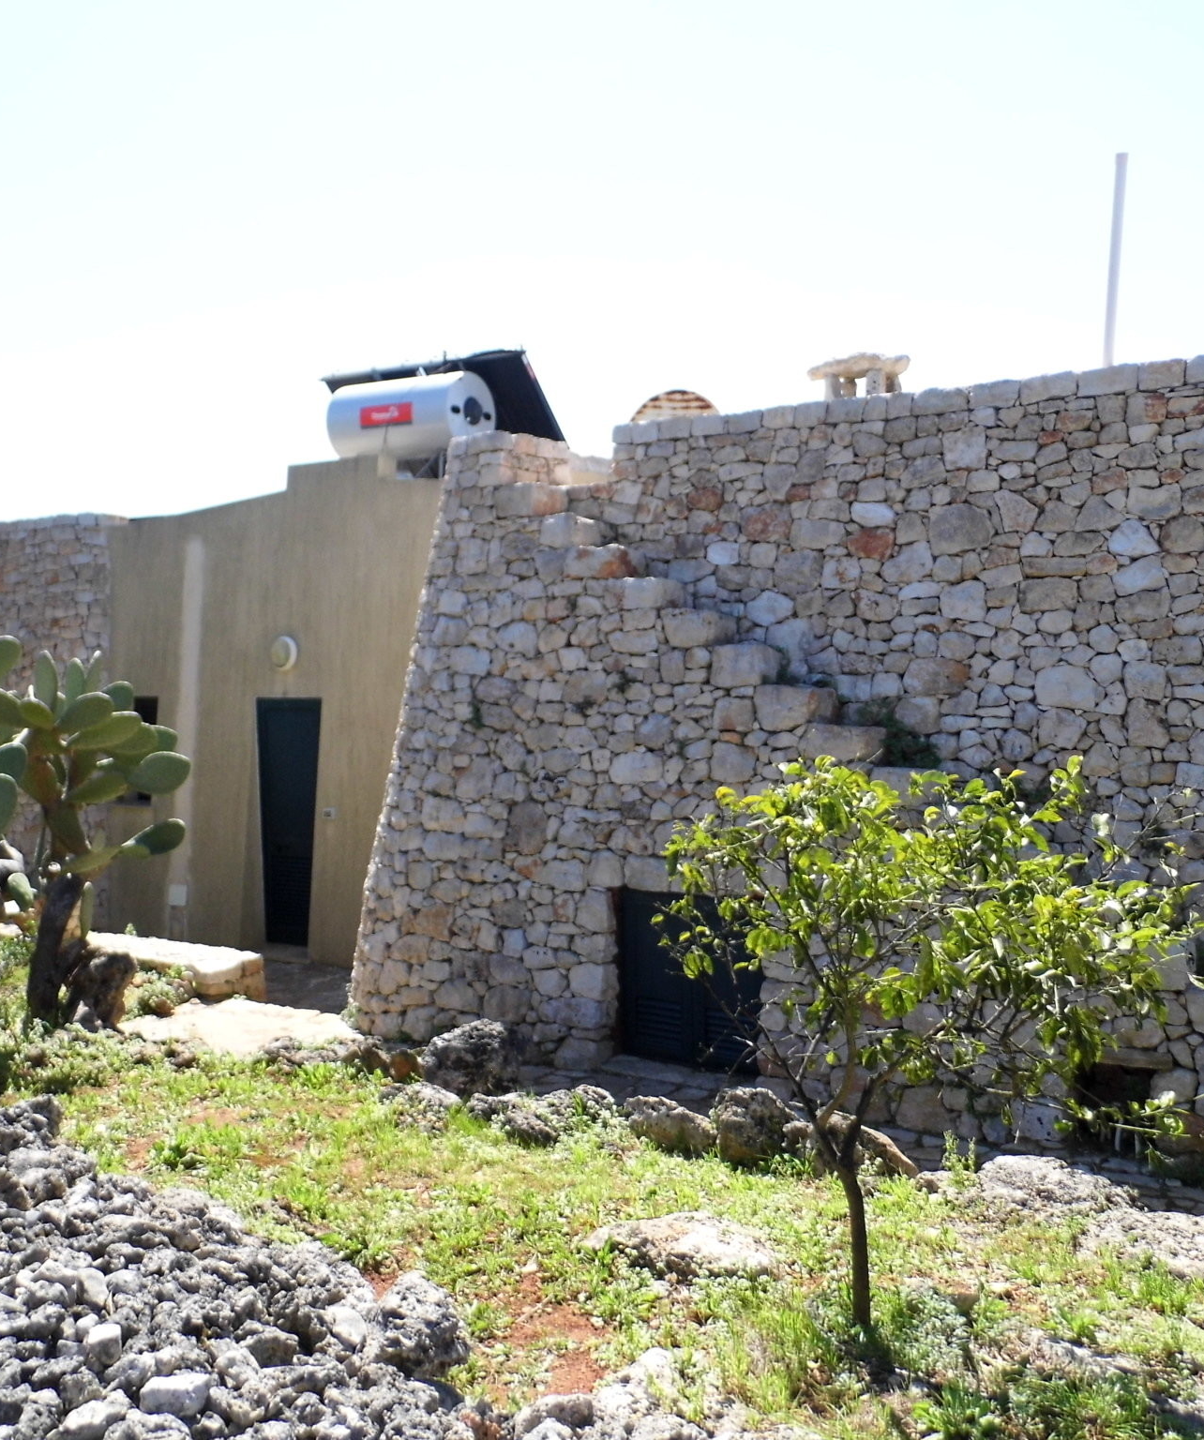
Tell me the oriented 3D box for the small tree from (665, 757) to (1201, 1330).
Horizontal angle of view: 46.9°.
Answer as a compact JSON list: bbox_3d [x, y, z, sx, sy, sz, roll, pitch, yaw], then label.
[{"bbox_3d":[1.041,1.006,4.300,1.580,1.720,1.350,1,1,0],"label":"small tree"}]

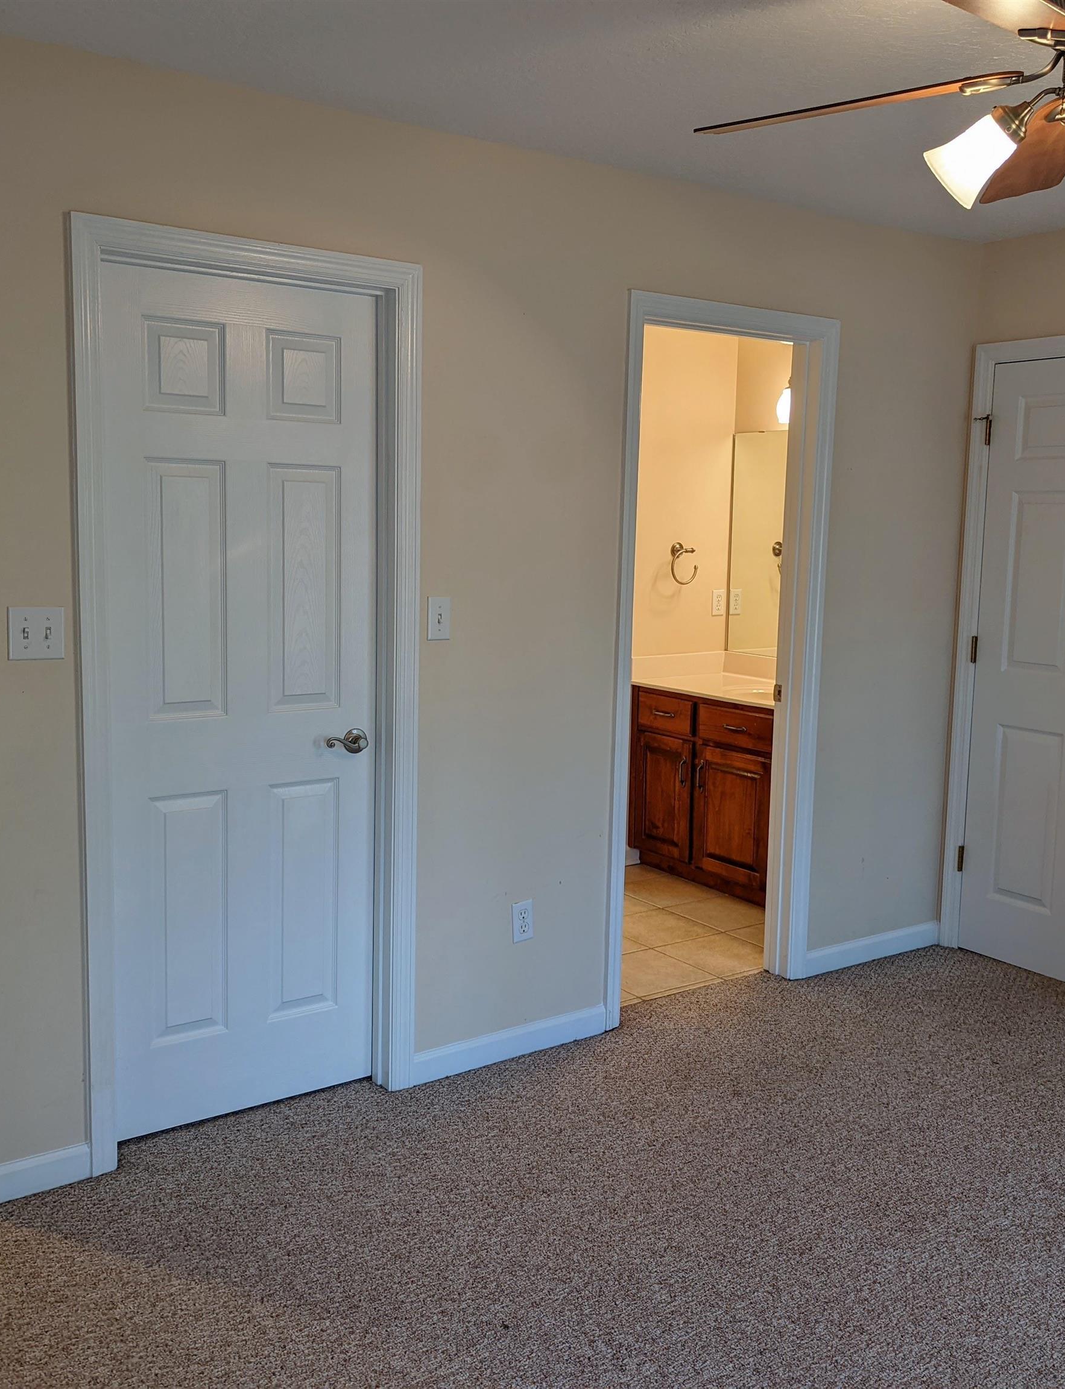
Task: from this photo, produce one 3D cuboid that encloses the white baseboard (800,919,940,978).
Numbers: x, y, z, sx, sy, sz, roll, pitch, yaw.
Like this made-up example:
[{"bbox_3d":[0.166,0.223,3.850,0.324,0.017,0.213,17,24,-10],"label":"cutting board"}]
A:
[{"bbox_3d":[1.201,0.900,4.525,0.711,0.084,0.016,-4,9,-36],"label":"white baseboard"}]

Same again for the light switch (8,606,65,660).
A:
[{"bbox_3d":[-1.048,-0.128,2.713,0.114,0.114,0.014,-4,9,-36],"label":"light switch"}]

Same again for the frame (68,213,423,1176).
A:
[{"bbox_3d":[-0.669,0.016,3.076,0.845,2.110,0.120,-4,9,-36],"label":"frame"}]

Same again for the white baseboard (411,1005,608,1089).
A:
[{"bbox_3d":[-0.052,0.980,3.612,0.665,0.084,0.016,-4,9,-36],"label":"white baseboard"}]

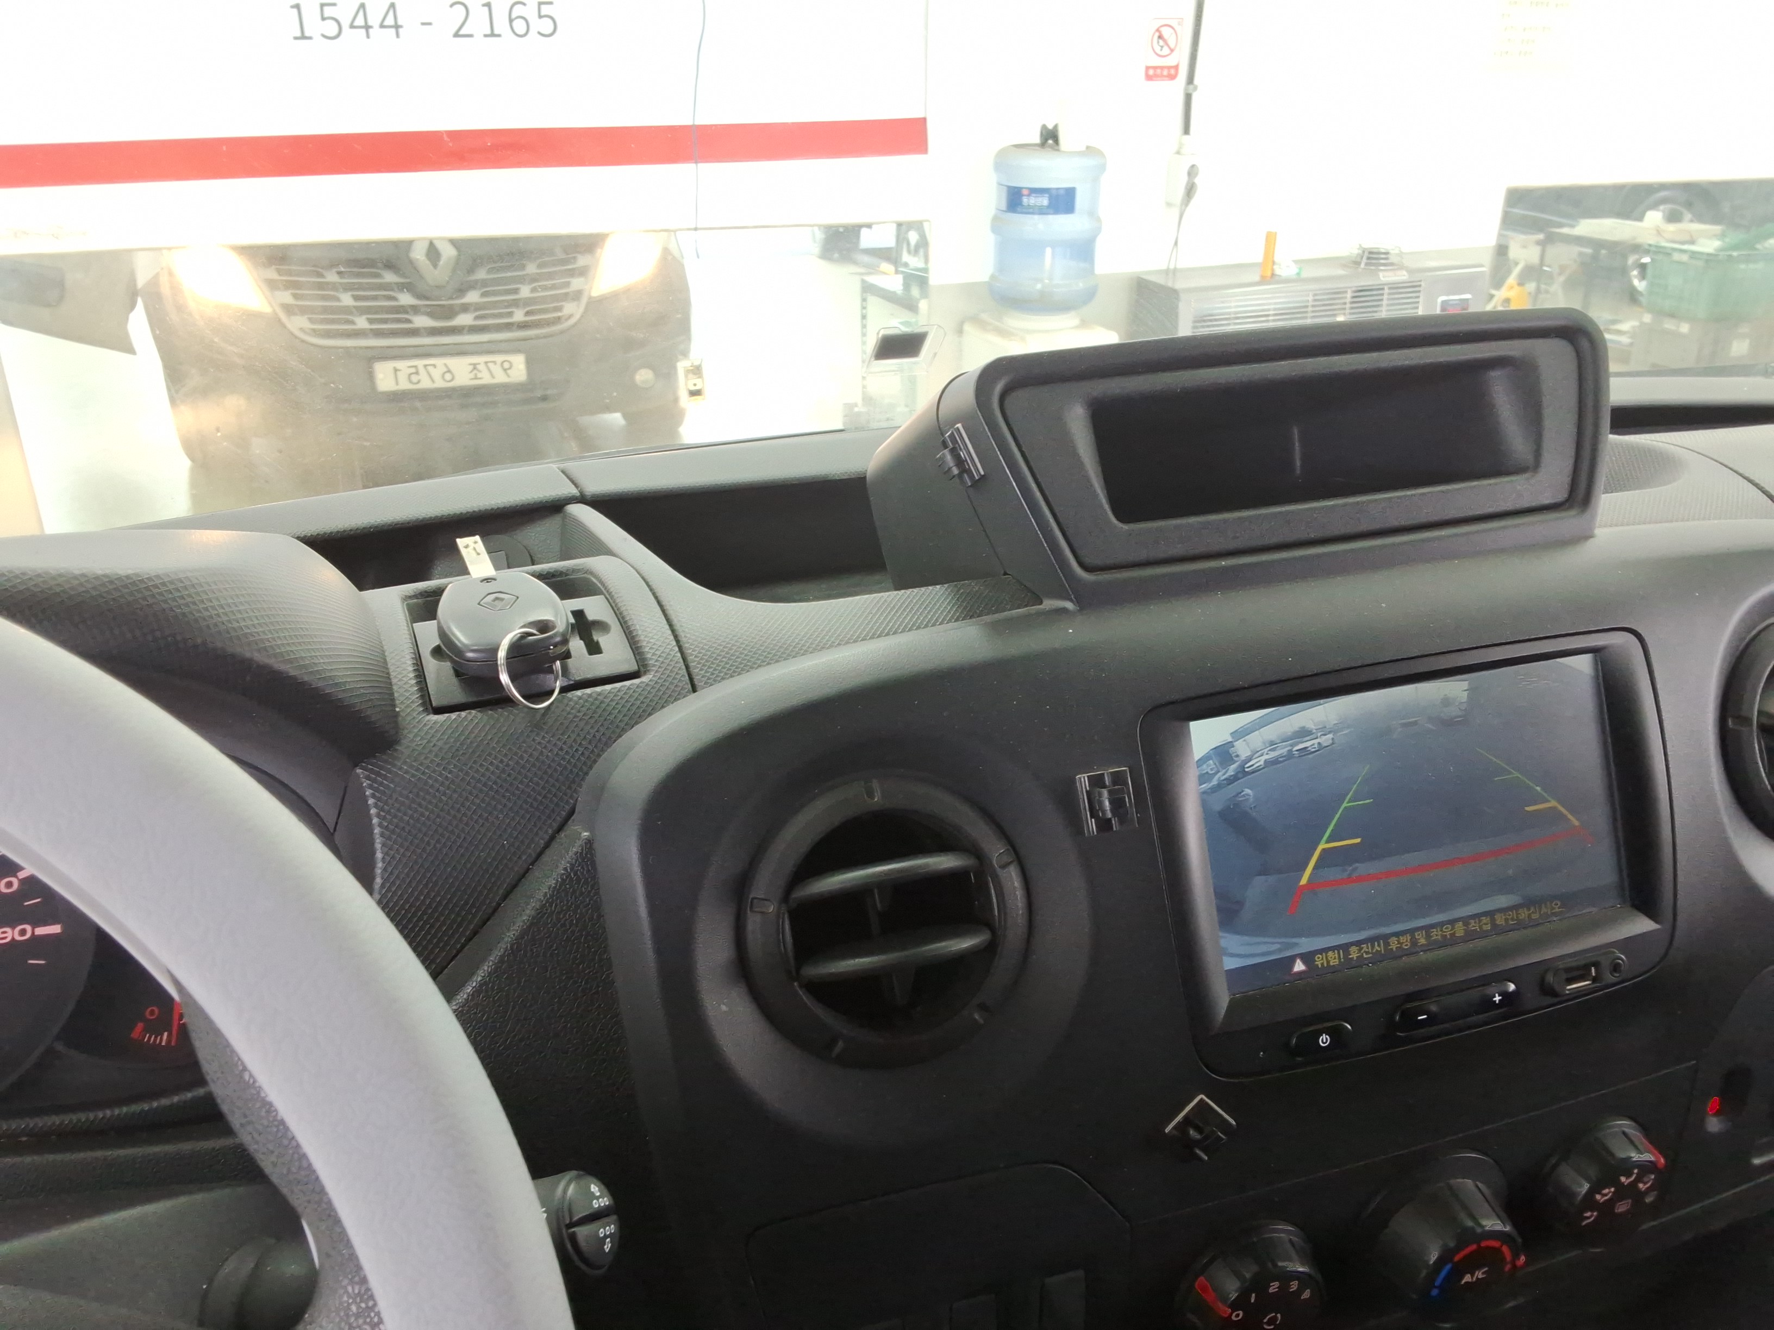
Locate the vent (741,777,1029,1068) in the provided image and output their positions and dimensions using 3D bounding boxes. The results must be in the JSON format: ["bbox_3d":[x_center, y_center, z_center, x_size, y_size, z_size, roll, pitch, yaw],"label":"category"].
[{"bbox_3d":[-0.002,0.077,0.442,0.087,0.087,0.035,-9,2,-14],"label":"vent"}]

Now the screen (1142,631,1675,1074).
[{"bbox_3d":[0.174,0.060,0.478,0.189,0.126,0.024,-9,2,-14],"label":"screen"}]

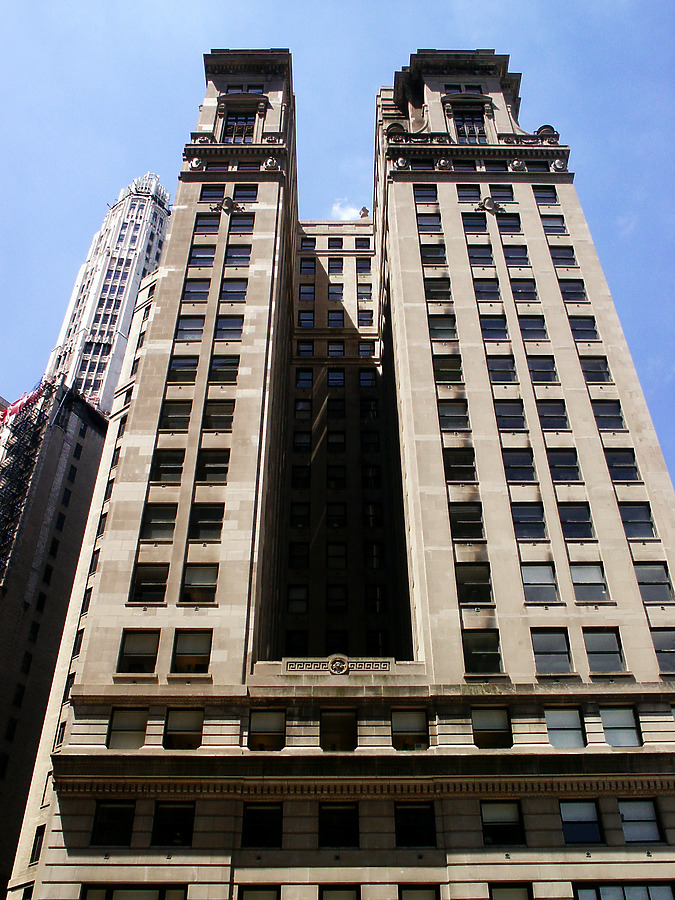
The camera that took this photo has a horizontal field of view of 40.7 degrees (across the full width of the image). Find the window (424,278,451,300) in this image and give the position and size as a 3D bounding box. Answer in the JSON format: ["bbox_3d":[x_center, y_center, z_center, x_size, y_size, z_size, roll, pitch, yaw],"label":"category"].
[{"bbox_3d":[6.061,-9.508,54.441,1.570,2.090,0.200,0,-42,0],"label":"window"}]

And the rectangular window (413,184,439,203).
[{"bbox_3d":[6.183,-18.021,63.935,1.580,2.200,0.250,0,-42,0],"label":"rectangular window"}]

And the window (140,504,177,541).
[{"bbox_3d":[-8.167,3.346,41.874,1.530,2.125,0.250,0,-42,0],"label":"window"}]

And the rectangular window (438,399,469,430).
[{"bbox_3d":[6.255,-1.838,48.845,1.621,2.201,0.200,0,-42,0],"label":"rectangular window"}]

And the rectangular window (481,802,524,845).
[{"bbox_3d":[6.155,13.857,33.798,1.542,1.671,0.200,0,-42,0],"label":"rectangular window"}]

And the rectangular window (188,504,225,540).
[{"bbox_3d":[-6.280,3.478,44.008,1.621,2.201,0.200,0,-42,0],"label":"rectangular window"}]

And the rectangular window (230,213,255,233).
[{"bbox_3d":[-6.489,-15.378,61.514,1.580,2.200,0.250,0,-42,0],"label":"rectangular window"}]

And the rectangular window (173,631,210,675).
[{"bbox_3d":[-6.365,8.828,39.672,1.580,2.200,0.250,0,-42,0],"label":"rectangular window"}]

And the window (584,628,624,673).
[{"bbox_3d":[11.596,8.655,39.488,1.583,2.185,0.200,0,-42,0],"label":"window"}]

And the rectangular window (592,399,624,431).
[{"bbox_3d":[14.258,-1.799,47.989,1.492,2.109,0.200,0,-42,0],"label":"rectangular window"}]

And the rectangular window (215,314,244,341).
[{"bbox_3d":[-6.435,-7.299,54.224,1.580,2.200,0.250,0,-42,0],"label":"rectangular window"}]

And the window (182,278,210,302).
[{"bbox_3d":[-8.415,-9.497,54.376,1.576,2.089,0.200,0,-42,0],"label":"window"}]

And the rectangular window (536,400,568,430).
[{"bbox_3d":[11.575,-1.839,48.869,1.621,2.201,0.200,0,-42,0],"label":"rectangular window"}]

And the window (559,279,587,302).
[{"bbox_3d":[14.127,-9.458,54.426,1.533,2.108,0.200,0,-42,0],"label":"window"}]

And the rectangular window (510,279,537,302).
[{"bbox_3d":[11.542,-9.741,55.976,1.621,2.201,0.200,0,-42,0],"label":"rectangular window"}]

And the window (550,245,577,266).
[{"bbox_3d":[14.126,-11.992,56.697,1.533,2.080,0.200,0,-42,0],"label":"window"}]

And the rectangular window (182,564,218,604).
[{"bbox_3d":[-6.269,6.125,41.627,1.621,2.201,0.200,0,-42,0],"label":"rectangular window"}]

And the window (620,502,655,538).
[{"bbox_3d":[14.697,3.454,44.582,1.580,2.200,0.250,0,-42,0],"label":"window"}]

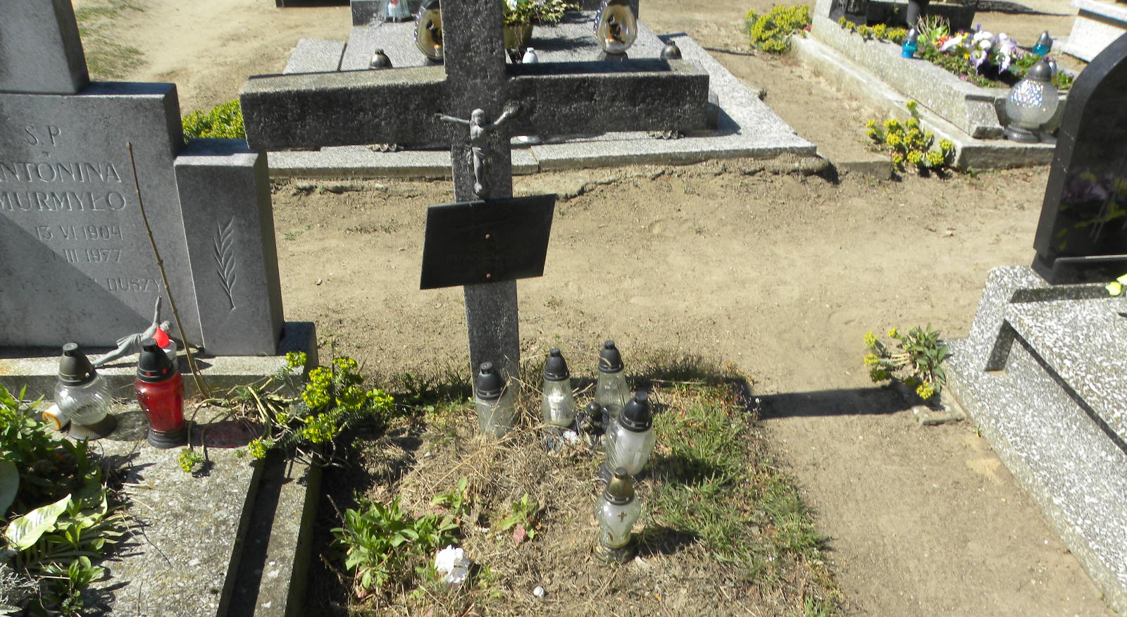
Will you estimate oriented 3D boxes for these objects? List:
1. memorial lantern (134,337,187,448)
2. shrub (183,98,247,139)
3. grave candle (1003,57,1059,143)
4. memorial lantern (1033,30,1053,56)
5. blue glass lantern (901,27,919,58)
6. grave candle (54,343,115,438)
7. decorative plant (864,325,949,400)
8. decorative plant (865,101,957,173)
[{"bbox_3d":[-0.936,0.194,1.957,0.114,0.280,0.114,-10,36,-26],"label":"memorial lantern"},{"bbox_3d":[-1.580,-0.847,3.850,0.420,0.250,0.400,-2,31,-8],"label":"shrub"},{"bbox_3d":[2.271,-1.009,4.100,0.250,0.380,0.250,-3,31,-8],"label":"grave candle"},{"bbox_3d":[2.713,-1.490,4.800,0.088,0.165,0.088,-3,31,-8],"label":"memorial lantern"},{"bbox_3d":[1.924,-1.465,4.667,0.078,0.150,0.078,-2,31,-8],"label":"blue glass lantern"},{"bbox_3d":[-1.137,0.190,1.998,0.129,0.239,0.129,-14,37,-30],"label":"grave candle"},{"bbox_3d":[0.999,0.138,2.445,0.240,0.170,0.220,-2,31,-8],"label":"decorative plant"},{"bbox_3d":[1.658,-0.829,4.009,0.420,0.270,0.360,-2,31,-8],"label":"decorative plant"}]

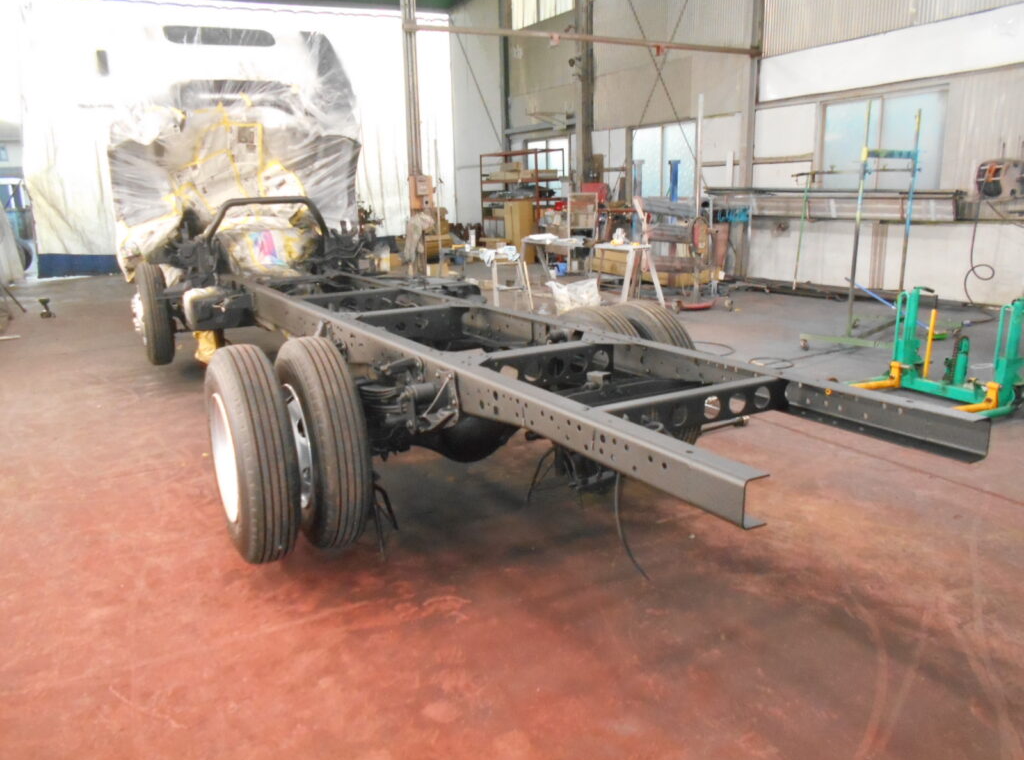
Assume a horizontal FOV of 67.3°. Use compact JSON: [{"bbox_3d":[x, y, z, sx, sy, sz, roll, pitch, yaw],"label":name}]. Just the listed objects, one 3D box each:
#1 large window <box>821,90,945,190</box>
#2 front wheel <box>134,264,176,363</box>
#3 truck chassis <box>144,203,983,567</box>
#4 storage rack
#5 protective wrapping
[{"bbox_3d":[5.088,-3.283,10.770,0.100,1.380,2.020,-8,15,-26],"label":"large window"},{"bbox_3d":[-2.933,-0.535,6.287,0.260,0.820,0.820,-8,15,-29],"label":"front wheel"},{"bbox_3d":[-0.903,-0.407,4.702,2.250,1.356,7.000,-8,15,-29],"label":"truck chassis"},{"bbox_3d":[0.219,-4.112,18.225,0.709,2.420,2.559,-9,15,-29],"label":"storage rack"},{"bbox_3d":[-2.626,-2.104,7.328,2.150,2.020,1.500,-8,15,-29],"label":"protective wrapping"}]

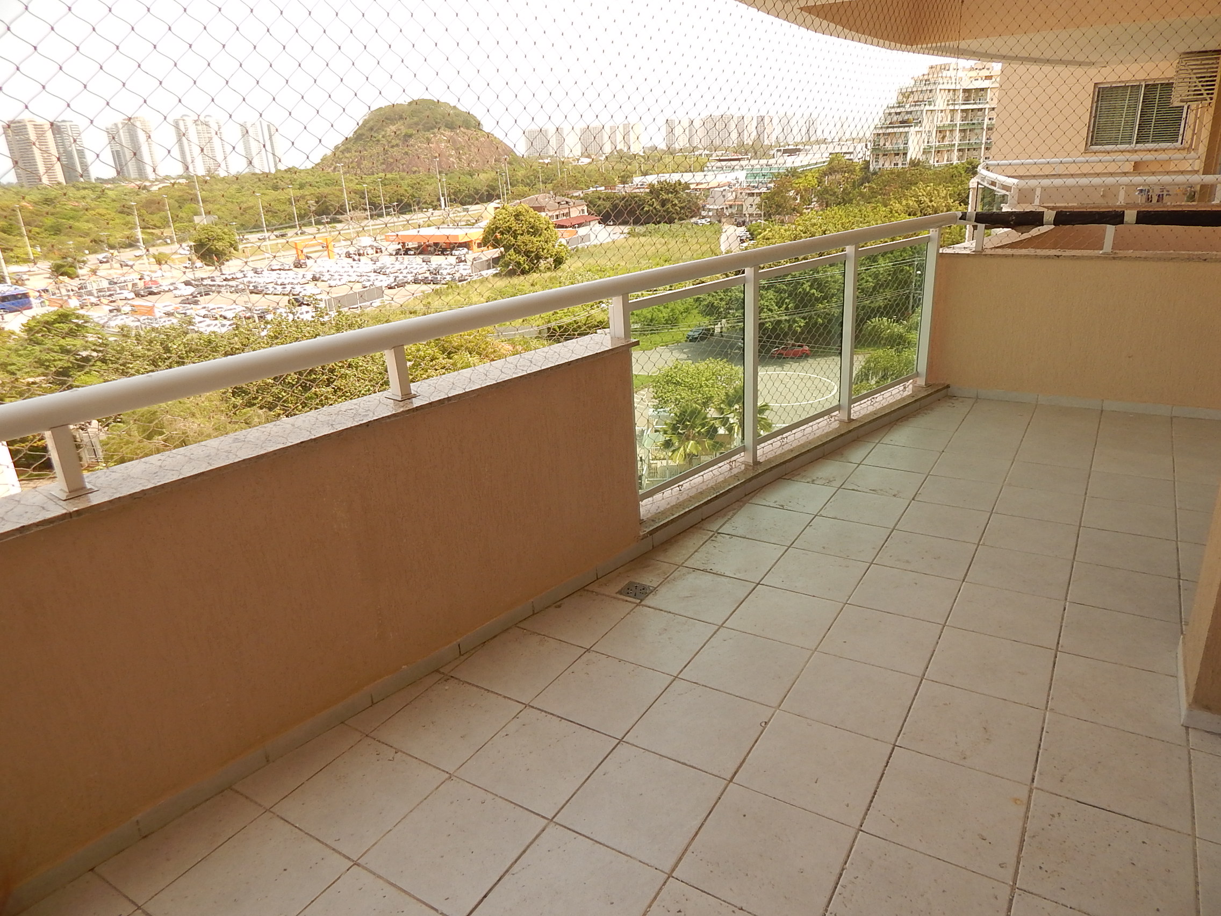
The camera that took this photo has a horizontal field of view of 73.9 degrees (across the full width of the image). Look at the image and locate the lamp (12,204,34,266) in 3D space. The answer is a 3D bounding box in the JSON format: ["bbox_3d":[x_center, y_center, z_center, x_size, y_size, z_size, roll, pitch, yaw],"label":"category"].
[{"bbox_3d":[-155.074,-58.911,215.379,2.200,14.990,0.600,10,25,31],"label":"lamp"}]

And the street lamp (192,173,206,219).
[{"bbox_3d":[-102.587,-61.039,205.799,2.800,20.750,0.600,10,25,31],"label":"street lamp"}]

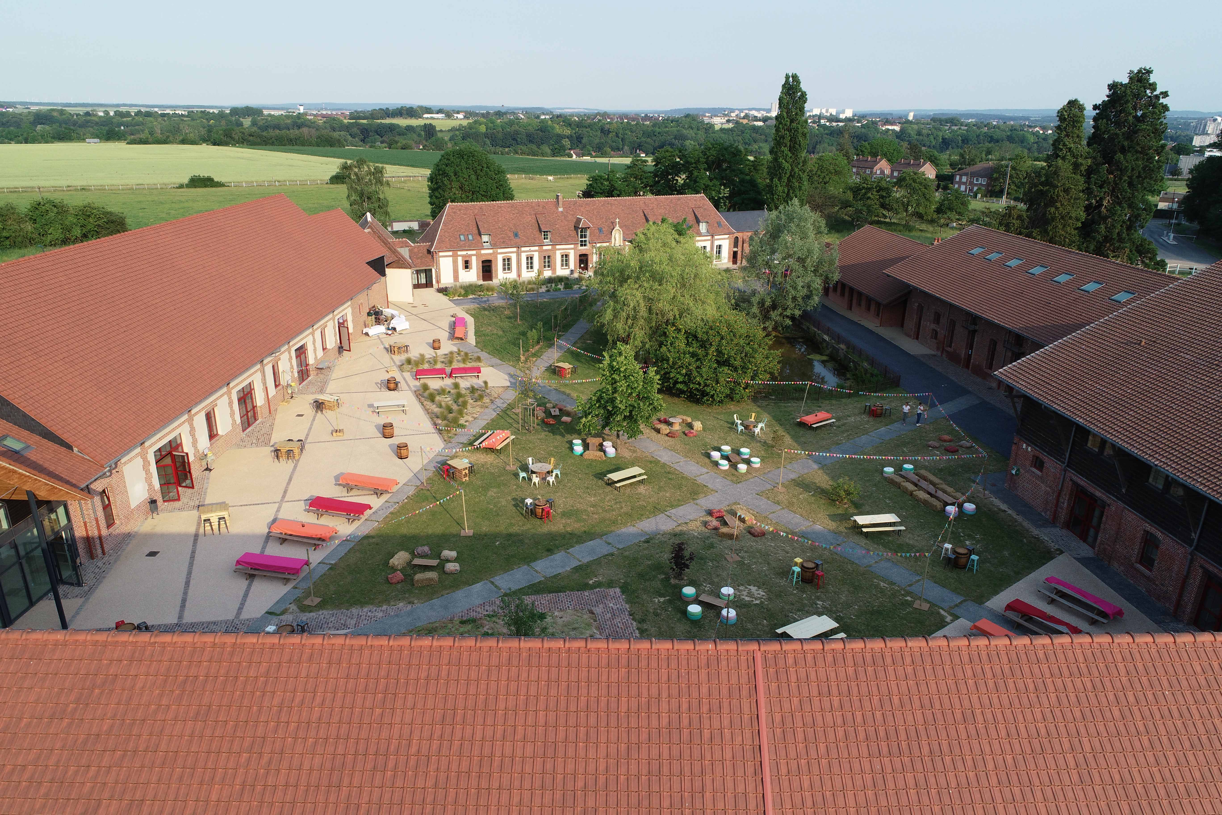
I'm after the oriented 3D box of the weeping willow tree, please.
[{"bbox_3d":[4.158,-9.786,69.094,11.300,12.000,11.000,2,20,3],"label":"weeping willow tree"}]

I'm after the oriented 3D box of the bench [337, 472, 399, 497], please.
[{"bbox_3d":[-13.680,4.418,46.165,3.170,0.770,1.380,6,21,15],"label":"bench"}]

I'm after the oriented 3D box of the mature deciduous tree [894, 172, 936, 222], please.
[{"bbox_3d":[56.789,-39.236,152.745,7.600,9.700,7.600,8,21,19],"label":"mature deciduous tree"}]

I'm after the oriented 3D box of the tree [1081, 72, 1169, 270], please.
[{"bbox_3d":[59.410,-25.937,94.674,9.200,24.929,9.200,0,20,0],"label":"tree"}]

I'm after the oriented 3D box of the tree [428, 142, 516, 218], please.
[{"bbox_3d":[-19.618,-28.646,114.218,12.300,15.580,12.300,0,20,0],"label":"tree"}]

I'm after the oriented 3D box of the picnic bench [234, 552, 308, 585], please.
[{"bbox_3d":[-15.679,7.474,37.857,3.170,0.770,1.410,4,21,11],"label":"picnic bench"}]

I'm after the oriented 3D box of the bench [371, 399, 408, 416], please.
[{"bbox_3d":[-15.605,0.062,57.928,2.250,0.770,1.550,-7,21,-18],"label":"bench"}]

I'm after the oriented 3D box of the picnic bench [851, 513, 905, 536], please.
[{"bbox_3d":[13.777,6.082,42.104,2.250,0.770,1.580,-3,21,-9],"label":"picnic bench"}]

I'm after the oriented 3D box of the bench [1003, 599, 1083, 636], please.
[{"bbox_3d":[18.306,9.211,34.249,1.620,0.770,2.950,-14,25,-33],"label":"bench"}]

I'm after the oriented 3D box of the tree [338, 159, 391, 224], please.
[{"bbox_3d":[-37.399,-31.164,123.988,7.500,13.300,7.300,-5,21,-15],"label":"tree"}]

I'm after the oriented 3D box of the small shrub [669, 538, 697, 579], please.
[{"bbox_3d":[3.268,7.031,37.517,1.280,2.050,1.200,0,20,0],"label":"small shrub"}]

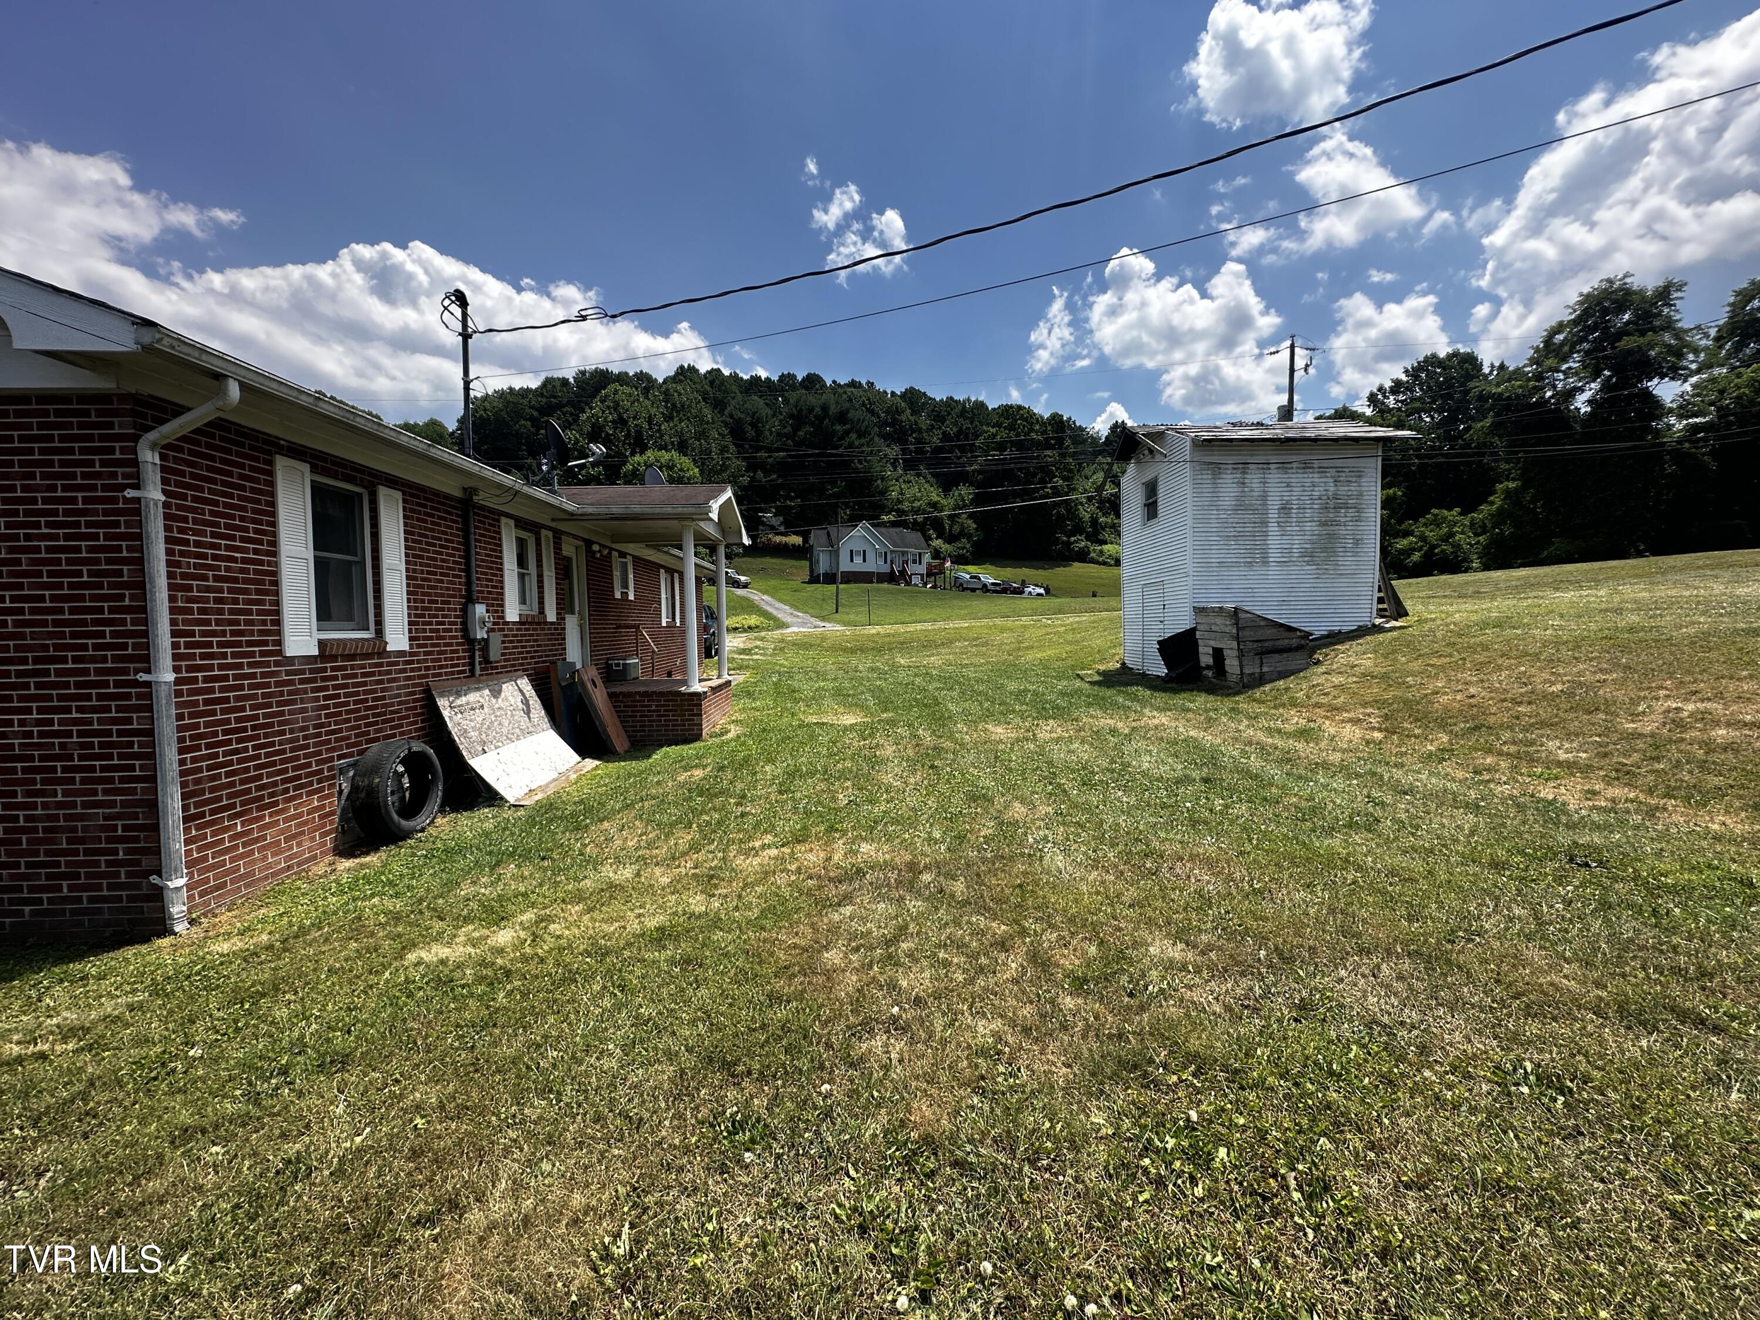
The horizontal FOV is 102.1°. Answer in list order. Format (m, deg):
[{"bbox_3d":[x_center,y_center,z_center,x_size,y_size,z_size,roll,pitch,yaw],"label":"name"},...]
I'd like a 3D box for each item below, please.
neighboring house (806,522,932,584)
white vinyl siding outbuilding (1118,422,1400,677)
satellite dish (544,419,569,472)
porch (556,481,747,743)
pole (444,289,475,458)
[{"bbox_3d":[-1.202,-12.425,83.000,13.000,7.000,9.500,-1,3,-12],"label":"neighboring house"},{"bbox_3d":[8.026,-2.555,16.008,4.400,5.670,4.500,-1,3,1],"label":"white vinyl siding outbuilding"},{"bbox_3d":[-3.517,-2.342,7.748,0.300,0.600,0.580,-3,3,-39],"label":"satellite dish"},{"bbox_3d":[-3.209,-0.710,10.193,2.204,3.485,2.973,-1,3,-2],"label":"porch"},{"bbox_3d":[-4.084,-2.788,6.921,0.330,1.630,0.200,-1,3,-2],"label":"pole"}]

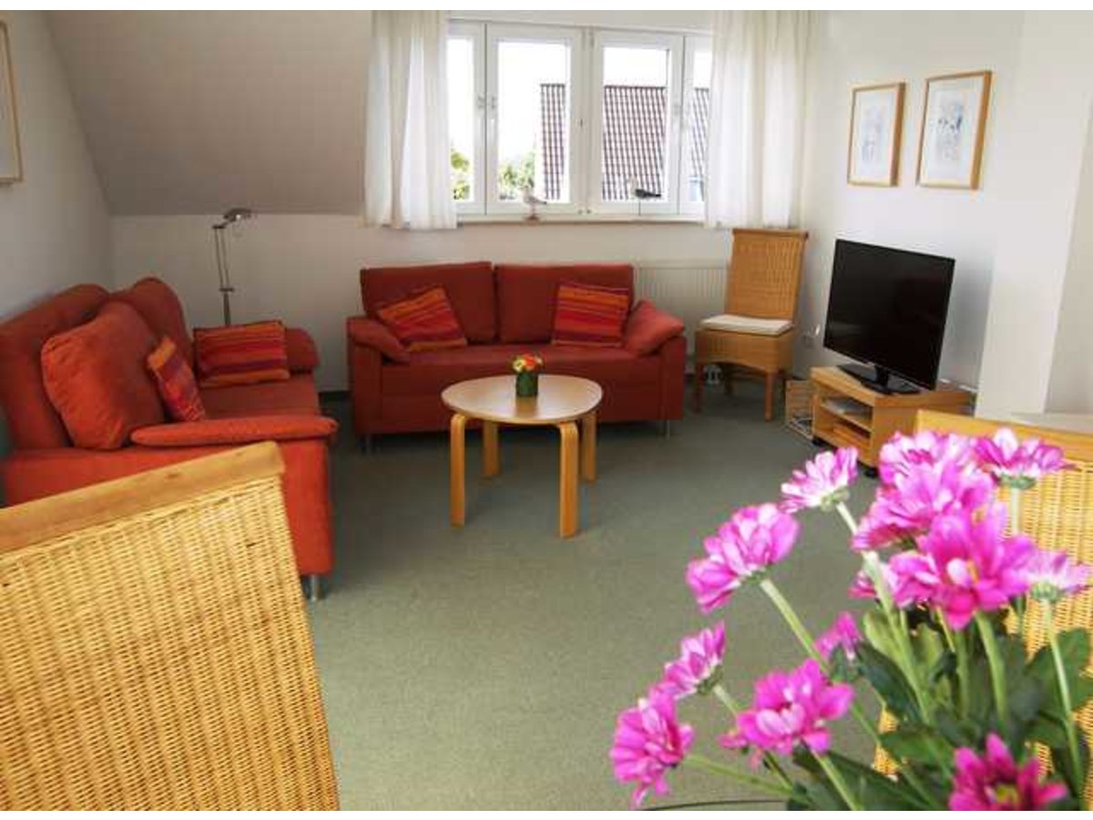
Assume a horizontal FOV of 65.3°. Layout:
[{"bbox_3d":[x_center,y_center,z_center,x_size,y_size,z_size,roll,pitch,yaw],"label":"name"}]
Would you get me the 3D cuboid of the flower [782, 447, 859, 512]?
[{"bbox_3d":[0.212,0.053,0.660,0.061,0.036,0.061,-24,-12,0],"label":"flower"}]

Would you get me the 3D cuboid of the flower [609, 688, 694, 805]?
[{"bbox_3d":[0.073,0.235,0.590,0.052,0.068,0.070,-2,16,-8],"label":"flower"}]

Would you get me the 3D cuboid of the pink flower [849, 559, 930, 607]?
[{"bbox_3d":[0.246,0.121,0.600,0.068,0.042,0.057,8,18,23],"label":"pink flower"}]

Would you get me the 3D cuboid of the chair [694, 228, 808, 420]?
[{"bbox_3d":[1.210,-0.527,5.044,0.460,1.020,0.560,9,18,27],"label":"chair"}]

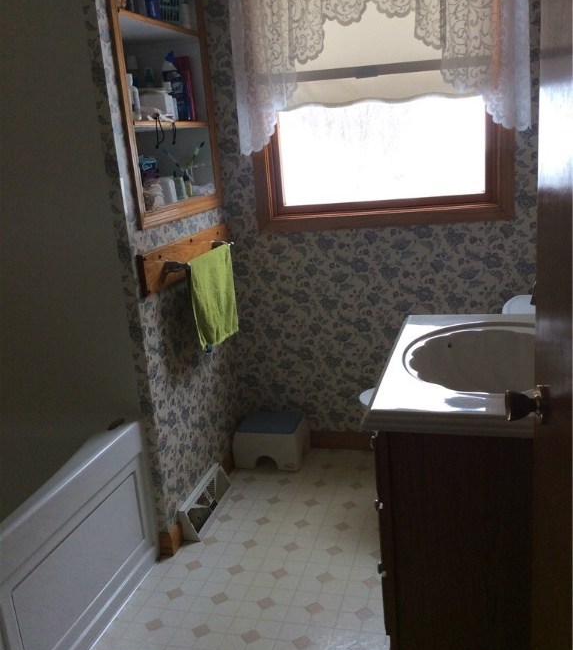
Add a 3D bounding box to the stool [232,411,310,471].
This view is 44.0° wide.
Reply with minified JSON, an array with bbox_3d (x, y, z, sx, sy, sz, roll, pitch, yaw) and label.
[{"bbox_3d":[-0.062,0.511,3.122,0.310,0.178,0.213,-1,16,16],"label":"stool"}]

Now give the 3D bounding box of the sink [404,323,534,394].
[{"bbox_3d":[0.548,0.146,1.839,0.480,0.150,0.590,-1,16,16],"label":"sink"}]

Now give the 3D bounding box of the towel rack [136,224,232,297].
[{"bbox_3d":[-0.315,-0.262,2.638,0.108,0.144,0.800,-1,16,16],"label":"towel rack"}]

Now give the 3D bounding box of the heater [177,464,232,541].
[{"bbox_3d":[-0.300,0.669,2.726,0.073,0.122,0.390,-1,16,16],"label":"heater"}]

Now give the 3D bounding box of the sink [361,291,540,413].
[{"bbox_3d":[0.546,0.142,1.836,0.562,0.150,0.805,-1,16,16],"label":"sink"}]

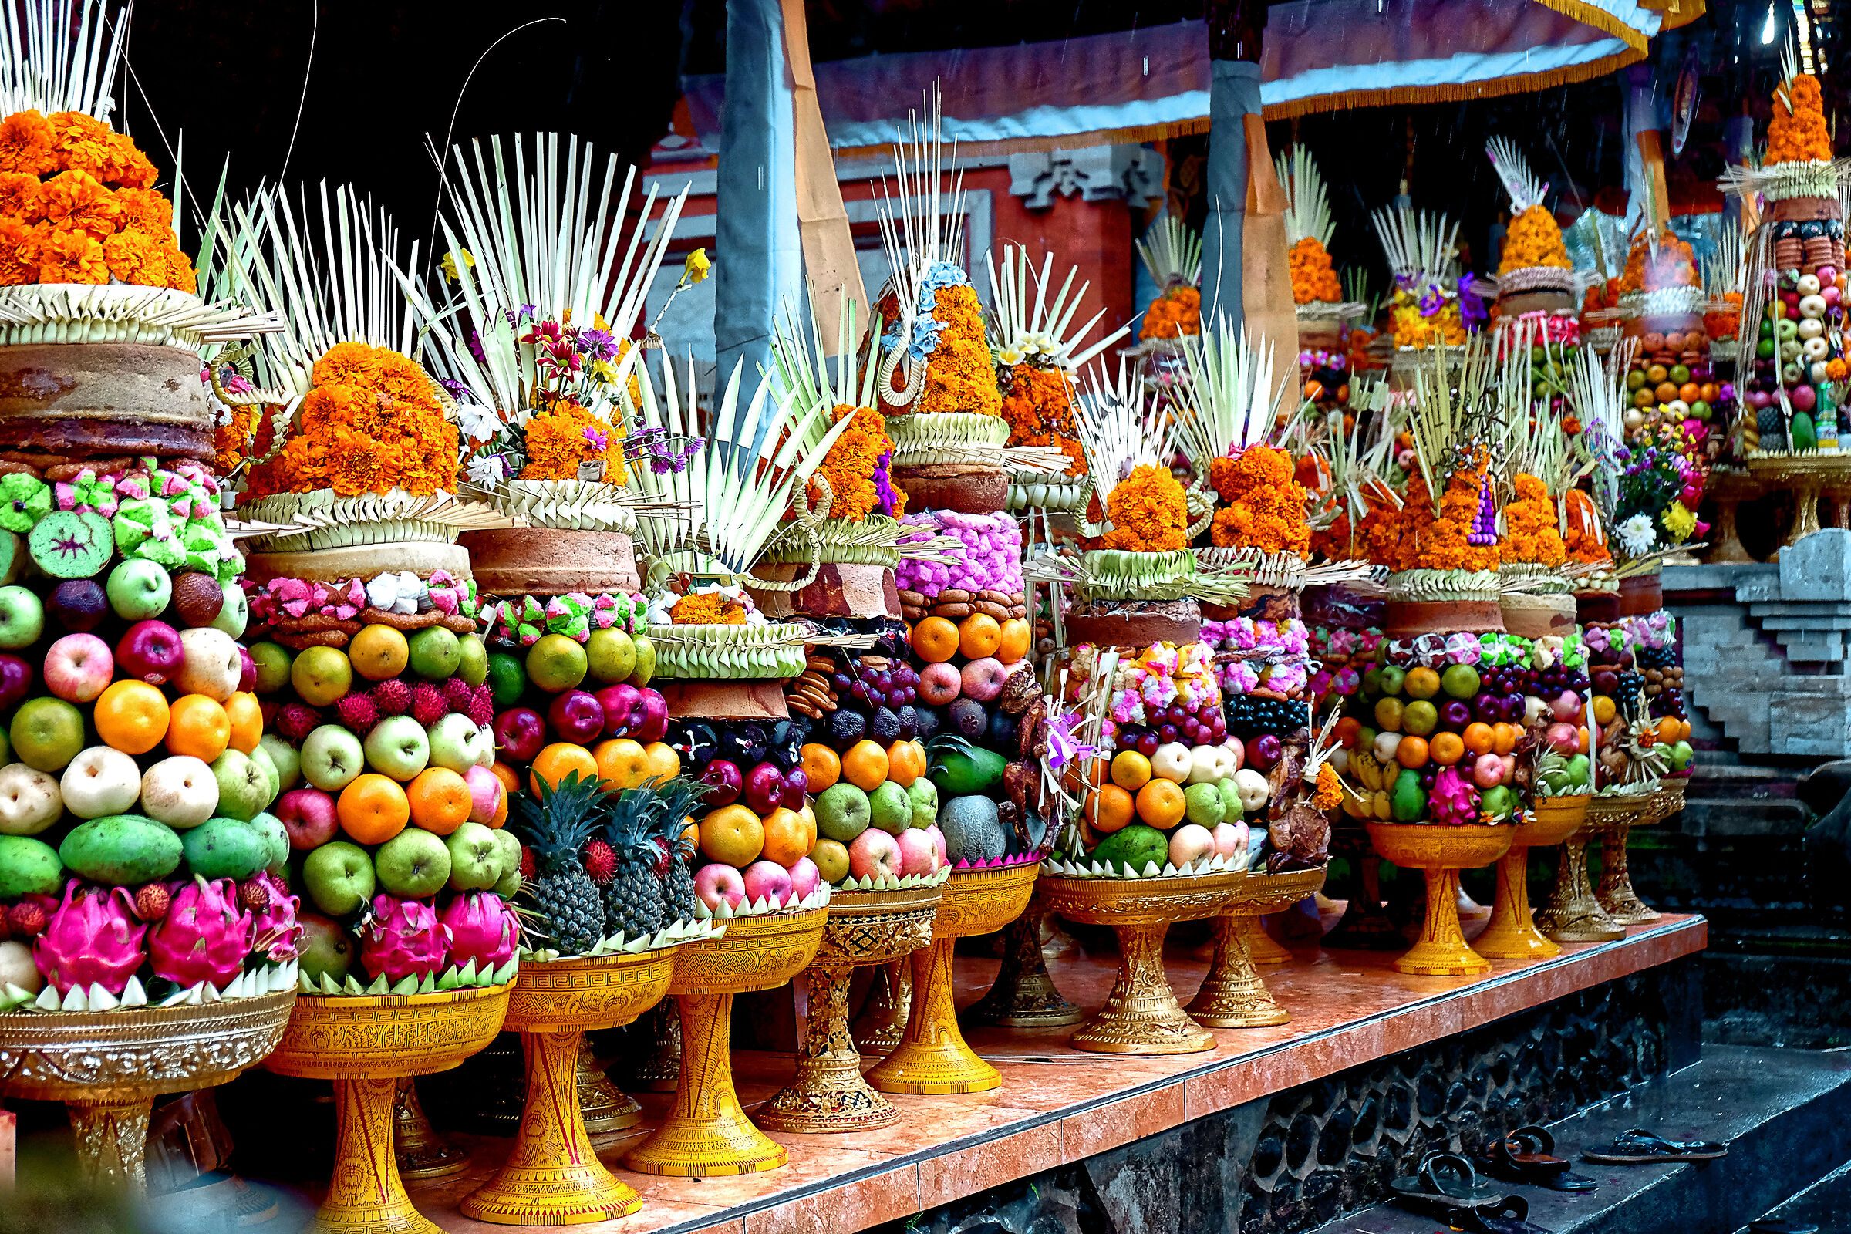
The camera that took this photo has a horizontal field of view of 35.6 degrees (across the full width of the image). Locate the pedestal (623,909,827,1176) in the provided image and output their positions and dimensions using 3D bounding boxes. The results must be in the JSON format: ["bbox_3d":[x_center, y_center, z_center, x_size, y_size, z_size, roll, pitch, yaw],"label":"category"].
[{"bbox_3d":[-0.283,0.539,3.714,0.318,0.326,0.318,0,-1,0],"label":"pedestal"}]

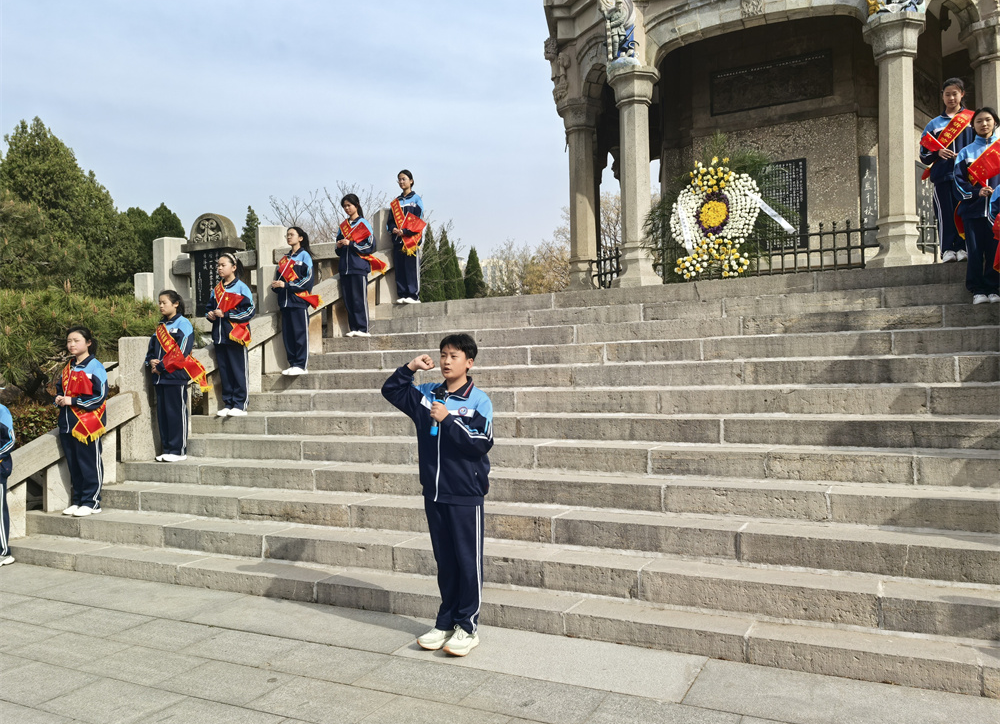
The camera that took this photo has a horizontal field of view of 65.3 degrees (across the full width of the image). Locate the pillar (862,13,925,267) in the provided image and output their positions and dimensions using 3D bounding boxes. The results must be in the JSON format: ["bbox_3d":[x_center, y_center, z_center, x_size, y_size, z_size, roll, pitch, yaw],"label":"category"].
[{"bbox_3d":[3.592,-1.993,7.075,0.520,2.330,0.520,-2,0,26],"label":"pillar"}]

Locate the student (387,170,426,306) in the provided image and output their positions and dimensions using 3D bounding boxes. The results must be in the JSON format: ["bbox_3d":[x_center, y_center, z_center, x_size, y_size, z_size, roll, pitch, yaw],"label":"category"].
[{"bbox_3d":[-1.094,-1.469,9.130,0.460,1.580,0.360,-2,0,34],"label":"student"}]

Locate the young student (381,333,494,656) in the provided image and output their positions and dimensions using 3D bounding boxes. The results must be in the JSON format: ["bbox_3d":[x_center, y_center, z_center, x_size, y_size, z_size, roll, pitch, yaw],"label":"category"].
[{"bbox_3d":[-0.331,0.689,4.239,0.600,1.655,0.440,-2,-1,43],"label":"young student"}]

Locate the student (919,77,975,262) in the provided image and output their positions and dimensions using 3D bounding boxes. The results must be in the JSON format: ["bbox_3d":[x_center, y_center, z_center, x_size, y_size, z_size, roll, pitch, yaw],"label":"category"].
[{"bbox_3d":[3.730,-1.605,6.502,0.460,1.520,0.310,-2,-1,25],"label":"student"}]

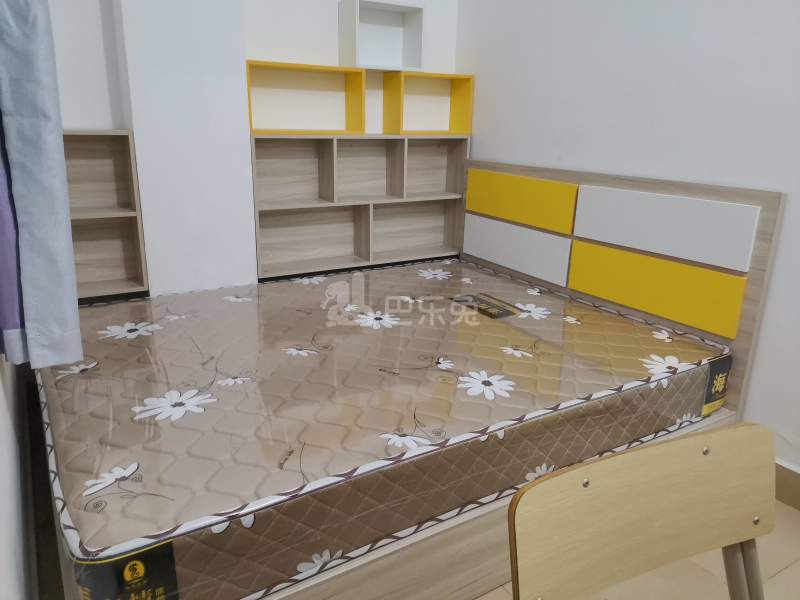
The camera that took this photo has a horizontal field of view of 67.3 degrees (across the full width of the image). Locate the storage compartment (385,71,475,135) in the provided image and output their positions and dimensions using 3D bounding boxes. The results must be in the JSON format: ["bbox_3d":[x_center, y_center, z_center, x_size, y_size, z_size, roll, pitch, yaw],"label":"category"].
[{"bbox_3d":[0.148,-0.981,3.035,0.437,0.288,0.160,-9,20,-31],"label":"storage compartment"}]

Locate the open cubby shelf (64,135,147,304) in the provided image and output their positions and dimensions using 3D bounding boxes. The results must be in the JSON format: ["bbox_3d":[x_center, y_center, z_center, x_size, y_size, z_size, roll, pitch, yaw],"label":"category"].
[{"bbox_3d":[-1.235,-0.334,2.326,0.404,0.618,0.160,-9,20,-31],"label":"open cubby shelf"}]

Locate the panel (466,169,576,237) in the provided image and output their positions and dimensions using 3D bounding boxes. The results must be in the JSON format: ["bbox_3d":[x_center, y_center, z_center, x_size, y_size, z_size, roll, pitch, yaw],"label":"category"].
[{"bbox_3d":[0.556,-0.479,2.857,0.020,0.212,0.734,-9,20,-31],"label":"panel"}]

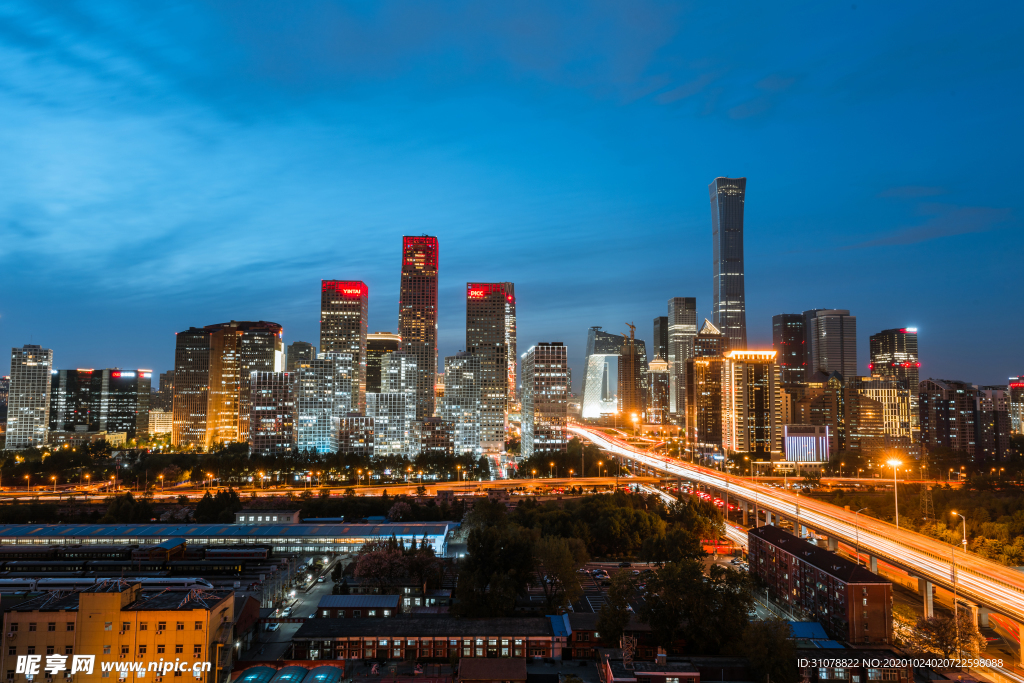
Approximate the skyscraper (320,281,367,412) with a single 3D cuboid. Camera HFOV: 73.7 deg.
[{"bbox_3d":[-189.630,27.010,771.180,43.480,186.000,42.000,0,-5,-2],"label":"skyscraper"}]

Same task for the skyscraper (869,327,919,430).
[{"bbox_3d":[620.900,68.320,1111.850,43.000,174.000,54.000,0,-5,-3],"label":"skyscraper"}]

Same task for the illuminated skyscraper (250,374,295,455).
[{"bbox_3d":[-185.880,63.350,530.700,29.000,82.000,28.000,2,-5,-26],"label":"illuminated skyscraper"}]

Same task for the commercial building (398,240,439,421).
[{"bbox_3d":[-110.100,1.220,824.110,41.000,250.000,41.000,0,-4,-2],"label":"commercial building"}]

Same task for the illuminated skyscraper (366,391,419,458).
[{"bbox_3d":[-112.740,78.060,615.880,31.000,66.000,29.000,2,-5,-25],"label":"illuminated skyscraper"}]

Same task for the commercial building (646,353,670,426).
[{"bbox_3d":[222.280,84.380,1035.910,30.000,126.000,32.000,0,-5,-3],"label":"commercial building"}]

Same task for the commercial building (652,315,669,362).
[{"bbox_3d":[334.670,64.690,1474.370,46.000,224.000,49.000,0,-4,-2],"label":"commercial building"}]

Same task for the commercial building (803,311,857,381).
[{"bbox_3d":[529.010,55.290,1132.870,58.000,203.000,46.000,0,-5,-3],"label":"commercial building"}]

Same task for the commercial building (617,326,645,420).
[{"bbox_3d":[208.470,77.380,1208.900,36.000,170.000,38.000,0,-5,-3],"label":"commercial building"}]

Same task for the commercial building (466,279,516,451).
[{"bbox_3d":[-28.170,29.880,771.890,43.000,186.000,43.000,0,-4,-2],"label":"commercial building"}]

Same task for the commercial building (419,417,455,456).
[{"bbox_3d":[-64.310,82.480,553.470,27.300,40.460,27.300,2,-5,-25],"label":"commercial building"}]

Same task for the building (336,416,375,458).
[{"bbox_3d":[-124.680,79.770,535.170,27.300,42.920,27.300,2,-5,-25],"label":"building"}]

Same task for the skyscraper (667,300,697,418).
[{"bbox_3d":[340.060,47.450,1366.380,42.000,258.000,43.000,0,-5,-3],"label":"skyscraper"}]

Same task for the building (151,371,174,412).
[{"bbox_3d":[-623.130,103.410,1245.520,37.000,103.000,34.000,0,-4,-2],"label":"building"}]

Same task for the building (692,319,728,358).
[{"bbox_3d":[235.990,49.770,805.600,33.340,146.160,34.000,0,-5,-1],"label":"building"}]

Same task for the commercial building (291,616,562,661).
[{"bbox_3d":[-22.100,75.670,175.890,66.000,6.800,12.000,0,-4,-1],"label":"commercial building"}]

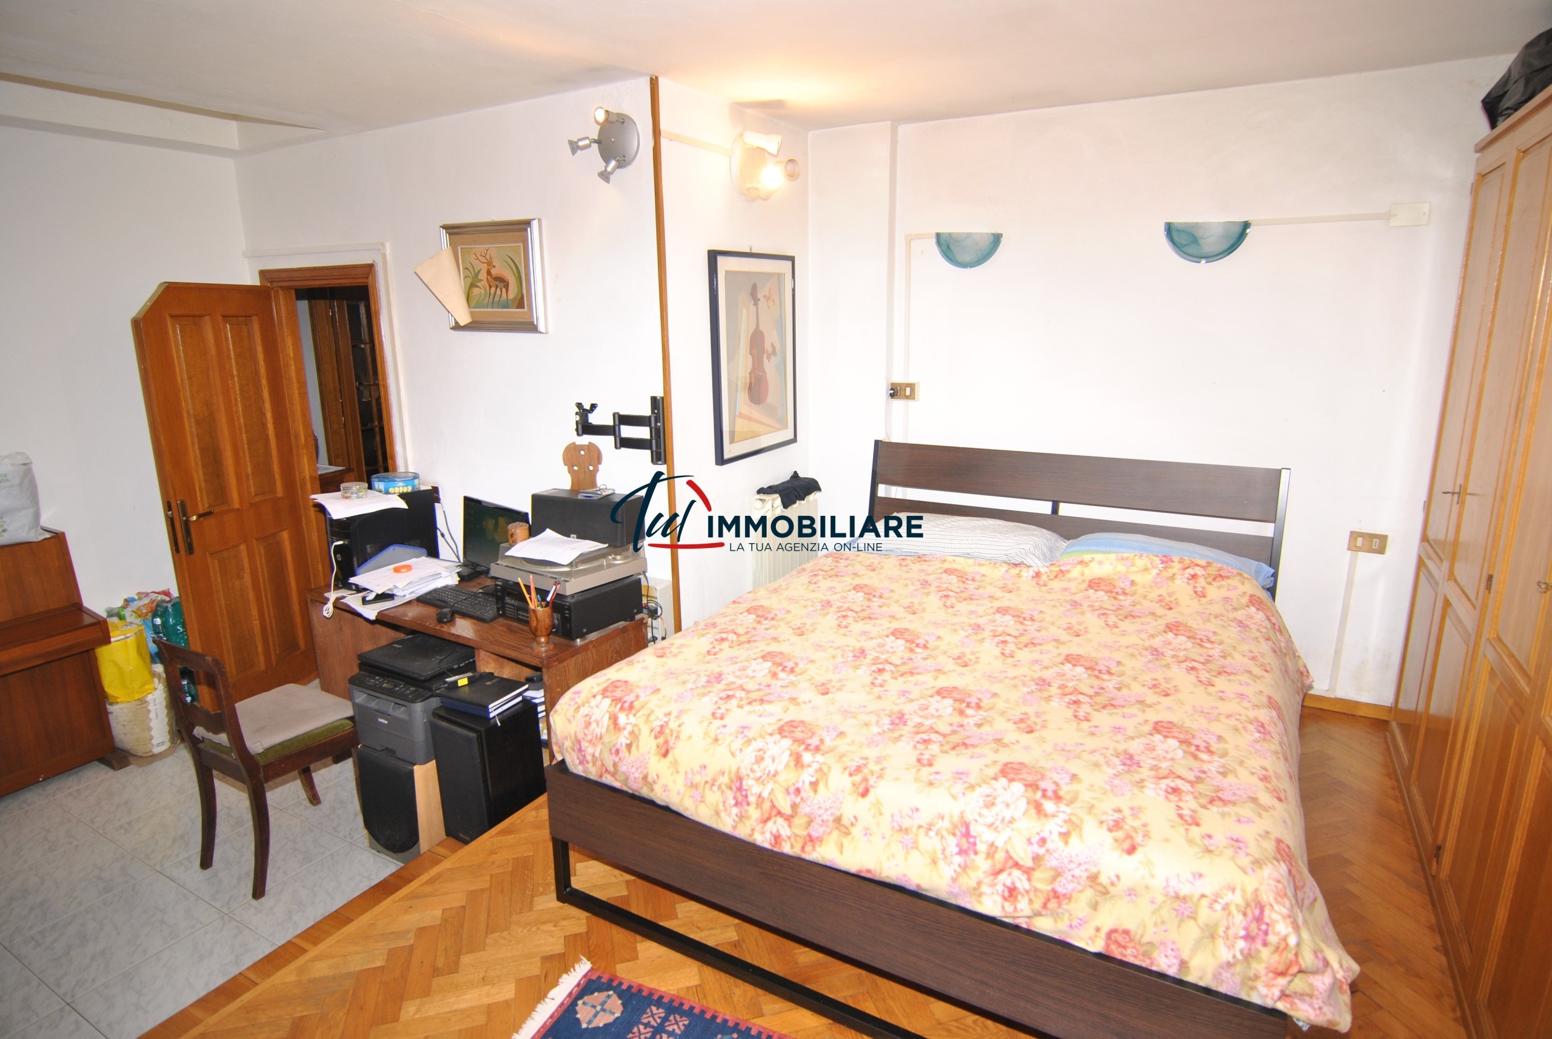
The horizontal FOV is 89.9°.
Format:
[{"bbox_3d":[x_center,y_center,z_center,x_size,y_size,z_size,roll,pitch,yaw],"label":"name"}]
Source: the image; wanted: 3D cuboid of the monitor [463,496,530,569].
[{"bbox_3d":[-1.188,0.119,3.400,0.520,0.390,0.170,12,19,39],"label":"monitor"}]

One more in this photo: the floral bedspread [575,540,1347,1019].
[{"bbox_3d":[0.601,0.521,2.437,1.810,0.350,1.920,8,17,30],"label":"floral bedspread"}]

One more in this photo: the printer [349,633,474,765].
[{"bbox_3d":[-1.210,0.630,2.780,0.390,0.285,0.390,8,17,30],"label":"printer"}]

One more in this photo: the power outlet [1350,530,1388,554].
[{"bbox_3d":[2.294,0.094,3.002,0.120,0.079,0.012,8,17,30],"label":"power outlet"}]

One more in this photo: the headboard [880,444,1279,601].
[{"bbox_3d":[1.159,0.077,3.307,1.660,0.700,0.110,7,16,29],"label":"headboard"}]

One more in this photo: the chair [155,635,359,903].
[{"bbox_3d":[-1.782,0.785,2.780,0.460,0.880,0.500,8,17,30],"label":"chair"}]

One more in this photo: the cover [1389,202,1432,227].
[{"bbox_3d":[2.230,-1.073,2.727,0.112,0.075,0.018,8,17,30],"label":"cover"}]

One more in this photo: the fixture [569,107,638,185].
[{"bbox_3d":[-0.631,-1.380,2.844,0.215,0.235,0.140,8,17,30],"label":"fixture"}]

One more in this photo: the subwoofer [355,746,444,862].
[{"bbox_3d":[-1.260,0.985,2.868,0.335,0.440,0.340,8,17,30],"label":"subwoofer"}]

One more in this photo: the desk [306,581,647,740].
[{"bbox_3d":[-1.285,0.705,3.374,1.430,0.730,0.520,7,16,27],"label":"desk"}]

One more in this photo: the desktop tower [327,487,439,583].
[{"bbox_3d":[-1.826,0.074,3.634,0.185,0.385,0.460,6,16,24],"label":"desktop tower"}]

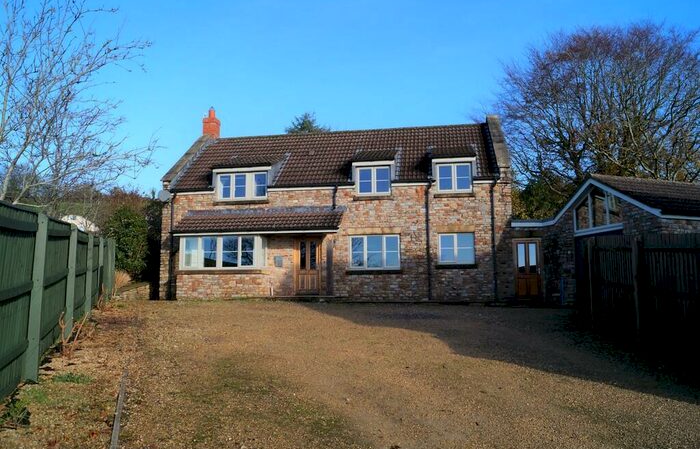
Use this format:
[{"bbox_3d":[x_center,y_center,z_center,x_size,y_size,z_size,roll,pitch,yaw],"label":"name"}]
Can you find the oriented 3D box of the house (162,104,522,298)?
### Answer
[{"bbox_3d":[-0.360,-1.205,21.753,13.050,8.500,7.850,-1,-5,11],"label":"house"}]

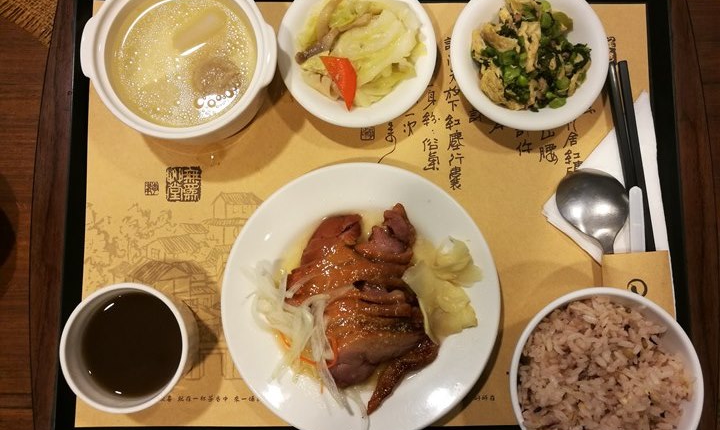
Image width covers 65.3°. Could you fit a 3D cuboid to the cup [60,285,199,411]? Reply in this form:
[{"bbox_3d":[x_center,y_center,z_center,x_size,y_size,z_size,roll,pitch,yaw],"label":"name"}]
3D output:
[{"bbox_3d":[-0.141,0.081,0.361,0.077,0.053,0.077,0,86,-1],"label":"cup"}]

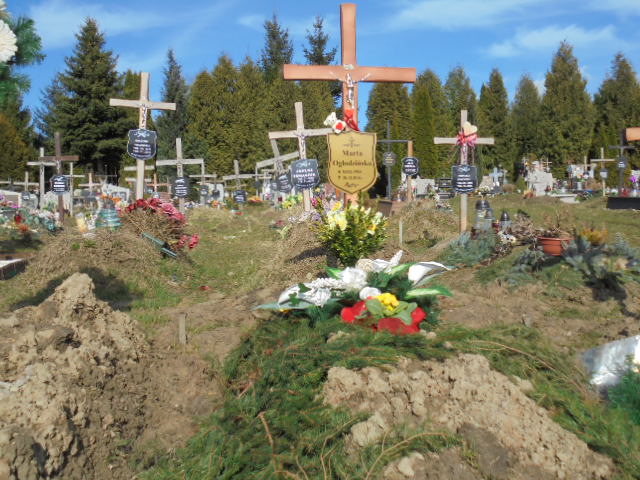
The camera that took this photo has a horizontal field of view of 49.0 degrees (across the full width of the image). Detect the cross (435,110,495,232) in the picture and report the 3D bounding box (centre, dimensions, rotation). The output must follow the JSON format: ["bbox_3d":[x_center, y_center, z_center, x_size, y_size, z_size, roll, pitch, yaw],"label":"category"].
[{"bbox_3d":[1.510,-0.713,7.366,0.620,1.264,0.100,0,6,0],"label":"cross"}]

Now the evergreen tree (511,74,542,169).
[{"bbox_3d":[8.992,-4.720,30.675,1.520,4.712,1.520,0,6,0],"label":"evergreen tree"}]

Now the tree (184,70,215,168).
[{"bbox_3d":[-5.636,-5.213,33.000,1.644,5.495,1.700,0,4,0],"label":"tree"}]

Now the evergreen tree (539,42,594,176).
[{"bbox_3d":[10.333,-5.172,29.623,2.280,5.751,2.280,0,6,0],"label":"evergreen tree"}]

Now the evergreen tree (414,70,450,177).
[{"bbox_3d":[4.882,-4.800,30.667,1.615,4.870,1.615,0,6,0],"label":"evergreen tree"}]

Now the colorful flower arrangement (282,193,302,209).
[{"bbox_3d":[-0.431,-0.611,11.000,0.344,0.266,0.300,0,4,0],"label":"colorful flower arrangement"}]

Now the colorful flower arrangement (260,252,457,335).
[{"bbox_3d":[0.118,0.184,2.633,0.700,0.238,0.450,0,6,0],"label":"colorful flower arrangement"}]

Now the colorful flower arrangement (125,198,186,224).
[{"bbox_3d":[-1.517,-0.241,6.500,0.583,0.287,0.380,0,4,0],"label":"colorful flower arrangement"}]

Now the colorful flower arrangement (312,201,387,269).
[{"bbox_3d":[0.140,-0.045,3.514,0.351,0.310,0.340,0,6,0],"label":"colorful flower arrangement"}]

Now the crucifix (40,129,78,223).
[{"bbox_3d":[-4.379,-1.050,11.800,0.680,1.512,0.090,0,4,0],"label":"crucifix"}]

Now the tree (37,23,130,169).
[{"bbox_3d":[-10.120,-5.871,30.000,3.971,7.173,3.900,0,4,0],"label":"tree"}]

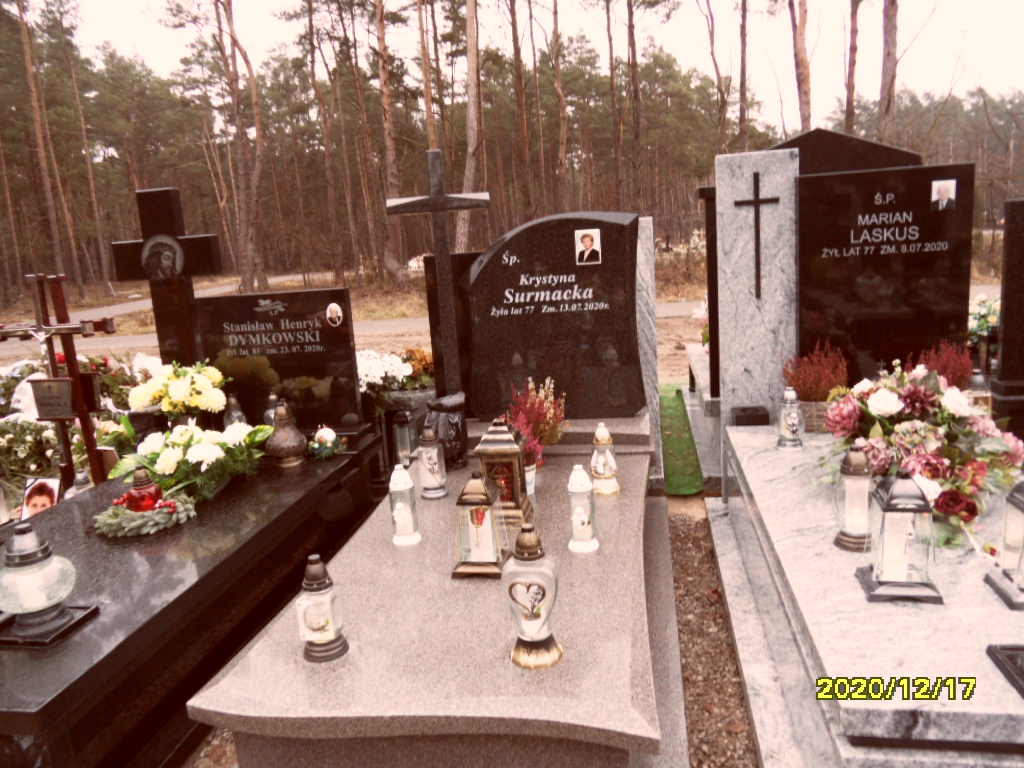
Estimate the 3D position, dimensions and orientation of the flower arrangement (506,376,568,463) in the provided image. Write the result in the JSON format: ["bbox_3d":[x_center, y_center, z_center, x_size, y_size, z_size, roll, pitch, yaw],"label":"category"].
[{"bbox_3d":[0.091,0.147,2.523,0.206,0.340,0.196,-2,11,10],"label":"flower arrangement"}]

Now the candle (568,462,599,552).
[{"bbox_3d":[0.216,0.381,2.197,0.094,0.264,0.094,-2,12,11],"label":"candle"}]

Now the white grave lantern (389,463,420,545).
[{"bbox_3d":[-0.330,0.356,2.111,0.093,0.225,0.093,-2,10,11],"label":"white grave lantern"}]

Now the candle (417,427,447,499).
[{"bbox_3d":[-0.279,0.272,2.467,0.089,0.233,0.089,-2,11,10],"label":"candle"}]

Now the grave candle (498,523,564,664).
[{"bbox_3d":[0.050,0.479,1.644,0.130,0.323,0.120,-2,12,9],"label":"grave candle"}]

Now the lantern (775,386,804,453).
[{"bbox_3d":[1.021,0.126,2.613,0.097,0.218,0.097,-2,11,10],"label":"lantern"}]

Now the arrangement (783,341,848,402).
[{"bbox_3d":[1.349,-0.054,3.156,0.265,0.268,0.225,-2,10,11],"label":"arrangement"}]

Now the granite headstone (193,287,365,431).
[{"bbox_3d":[-1.143,-0.112,3.506,0.775,0.672,0.070,-2,12,11],"label":"granite headstone"}]

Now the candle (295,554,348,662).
[{"bbox_3d":[-0.465,0.536,1.729,0.112,0.250,0.107,-4,12,3],"label":"candle"}]

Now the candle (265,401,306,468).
[{"bbox_3d":[-0.926,0.204,2.936,0.163,0.268,0.163,-2,11,10],"label":"candle"}]

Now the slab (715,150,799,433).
[{"bbox_3d":[1.021,-0.300,2.970,0.310,1.276,0.090,-2,11,10],"label":"slab"}]

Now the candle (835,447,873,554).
[{"bbox_3d":[0.903,0.298,1.866,0.100,0.268,0.100,-2,12,11],"label":"candle"}]

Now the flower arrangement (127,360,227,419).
[{"bbox_3d":[-1.599,0.019,3.415,0.400,0.260,0.340,-2,10,11],"label":"flower arrangement"}]

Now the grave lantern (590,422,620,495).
[{"bbox_3d":[0.364,0.285,2.777,0.109,0.273,0.109,-2,10,11],"label":"grave lantern"}]

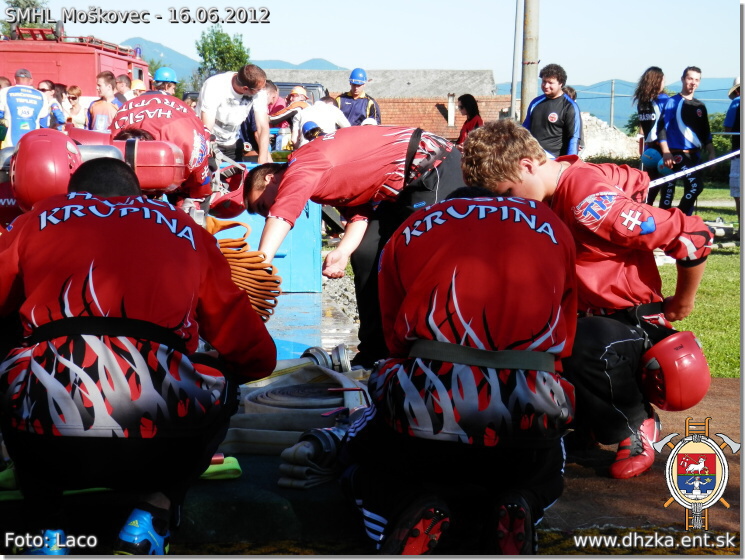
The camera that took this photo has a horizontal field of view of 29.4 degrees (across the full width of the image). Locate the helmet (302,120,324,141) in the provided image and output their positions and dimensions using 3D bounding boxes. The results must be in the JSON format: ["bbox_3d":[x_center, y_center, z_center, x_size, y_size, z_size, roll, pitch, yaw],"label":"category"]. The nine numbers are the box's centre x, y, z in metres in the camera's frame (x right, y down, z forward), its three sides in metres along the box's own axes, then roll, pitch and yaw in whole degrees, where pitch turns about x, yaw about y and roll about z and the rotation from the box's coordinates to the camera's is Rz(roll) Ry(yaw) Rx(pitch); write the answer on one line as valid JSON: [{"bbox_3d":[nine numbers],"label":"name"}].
[{"bbox_3d":[-0.647,-1.599,15.200,0.260,0.170,0.210,-28,4,42],"label":"helmet"}]

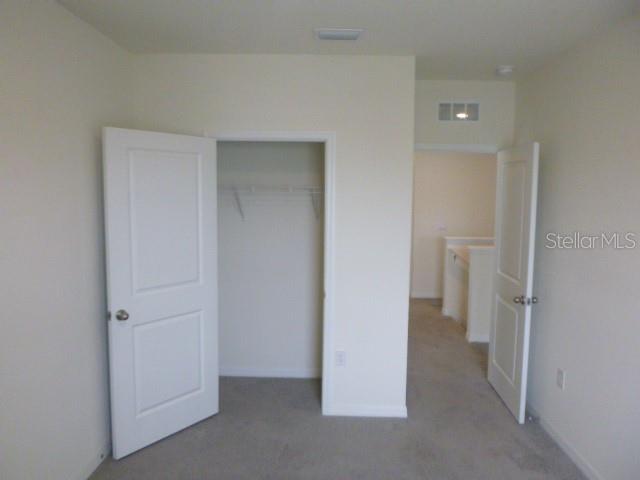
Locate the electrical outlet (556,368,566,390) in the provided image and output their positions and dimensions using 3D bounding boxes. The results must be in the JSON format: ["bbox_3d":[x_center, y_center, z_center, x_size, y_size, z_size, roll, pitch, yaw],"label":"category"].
[{"bbox_3d":[1.672,0.968,3.212,0.015,0.118,0.074,0,5,0],"label":"electrical outlet"}]

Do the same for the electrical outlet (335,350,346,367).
[{"bbox_3d":[0.158,0.898,3.486,0.073,0.117,0.015,0,5,0],"label":"electrical outlet"}]

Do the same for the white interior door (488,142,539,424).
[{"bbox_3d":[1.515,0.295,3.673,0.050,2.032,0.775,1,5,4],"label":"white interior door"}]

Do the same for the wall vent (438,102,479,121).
[{"bbox_3d":[1.208,-1.119,4.024,0.375,0.172,0.020,0,5,0],"label":"wall vent"}]

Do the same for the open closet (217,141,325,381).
[{"bbox_3d":[-0.366,0.275,3.801,0.800,2.060,0.721,0,5,0],"label":"open closet"}]

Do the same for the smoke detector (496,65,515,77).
[{"bbox_3d":[1.411,-1.292,3.540,0.135,0.046,0.135,0,6,0],"label":"smoke detector"}]

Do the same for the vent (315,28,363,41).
[{"bbox_3d":[0.116,-1.266,2.863,0.300,0.020,0.205,0,5,0],"label":"vent"}]

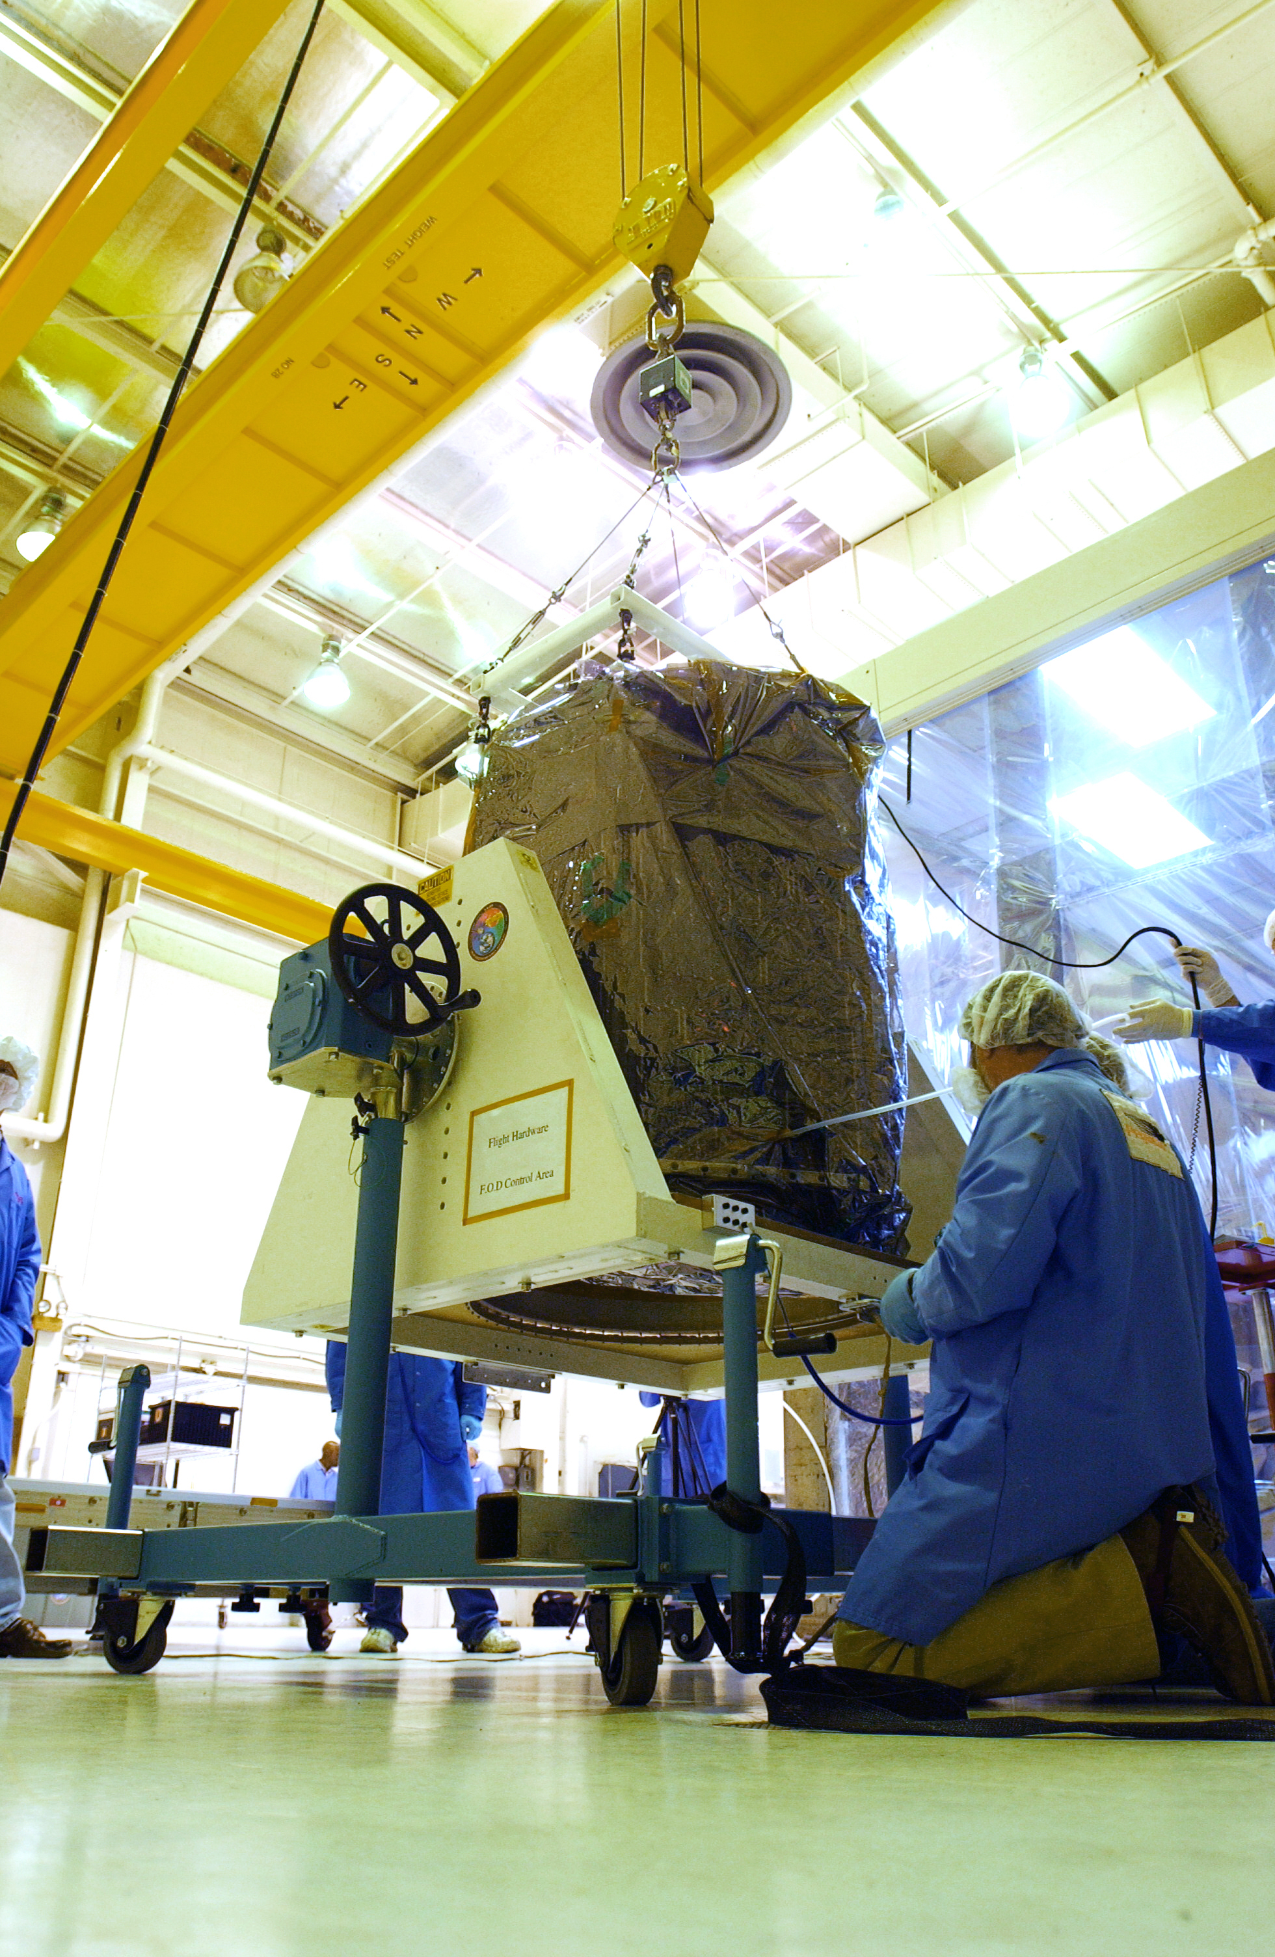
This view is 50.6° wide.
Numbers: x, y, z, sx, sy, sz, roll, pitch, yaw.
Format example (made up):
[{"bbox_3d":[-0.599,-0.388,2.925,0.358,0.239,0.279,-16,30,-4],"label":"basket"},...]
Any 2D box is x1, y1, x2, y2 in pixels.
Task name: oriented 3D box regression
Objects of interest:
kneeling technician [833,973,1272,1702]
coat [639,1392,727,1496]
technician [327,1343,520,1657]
[{"bbox_3d":[0.685,0.575,2.280,0.660,1.150,0.570,-15,-29,30],"label":"kneeling technician"},{"bbox_3d":[0.336,2.300,6.970,0.580,1.030,0.400,-1,-25,2],"label":"coat"},{"bbox_3d":[-0.740,1.397,4.800,0.580,1.770,0.380,7,-26,-14],"label":"technician"}]

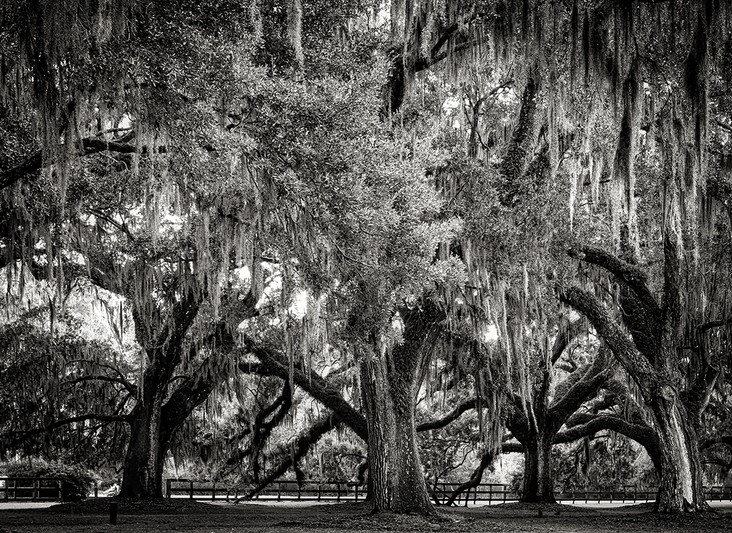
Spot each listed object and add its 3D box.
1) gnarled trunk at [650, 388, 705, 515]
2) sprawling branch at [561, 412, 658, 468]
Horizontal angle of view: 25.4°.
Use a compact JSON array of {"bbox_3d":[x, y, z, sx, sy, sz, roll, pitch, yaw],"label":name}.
[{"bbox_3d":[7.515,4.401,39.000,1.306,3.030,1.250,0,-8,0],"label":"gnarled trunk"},{"bbox_3d":[8.108,5.794,54.000,3.396,1.865,1.300,0,-8,0],"label":"sprawling branch"}]

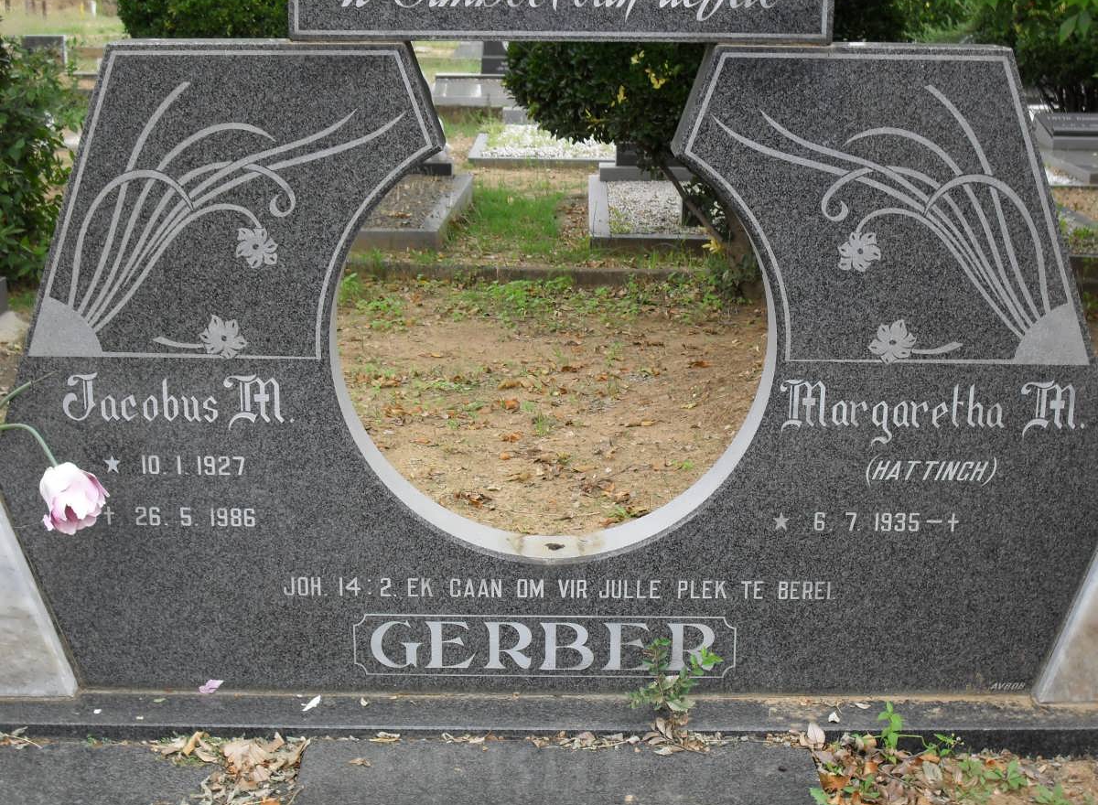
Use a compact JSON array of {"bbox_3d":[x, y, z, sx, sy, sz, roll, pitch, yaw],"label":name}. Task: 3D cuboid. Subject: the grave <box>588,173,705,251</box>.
[{"bbox_3d":[0.661,-0.941,8.964,0.920,0.088,2.100,1,14,1],"label":"grave"}]

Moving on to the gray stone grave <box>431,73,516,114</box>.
[{"bbox_3d":[-0.241,-2.531,14.864,1.400,0.220,2.150,1,14,1],"label":"gray stone grave"}]

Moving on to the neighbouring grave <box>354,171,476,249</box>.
[{"bbox_3d":[-0.935,-0.978,9.090,0.920,0.098,2.080,1,14,1],"label":"neighbouring grave"}]

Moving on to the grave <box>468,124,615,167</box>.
[{"bbox_3d":[0.069,-1.678,11.744,1.050,0.100,2.100,1,14,1],"label":"grave"}]

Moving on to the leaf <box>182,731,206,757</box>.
[{"bbox_3d":[-0.509,0.489,2.589,0.020,0.021,0.042,8,16,27],"label":"leaf"}]

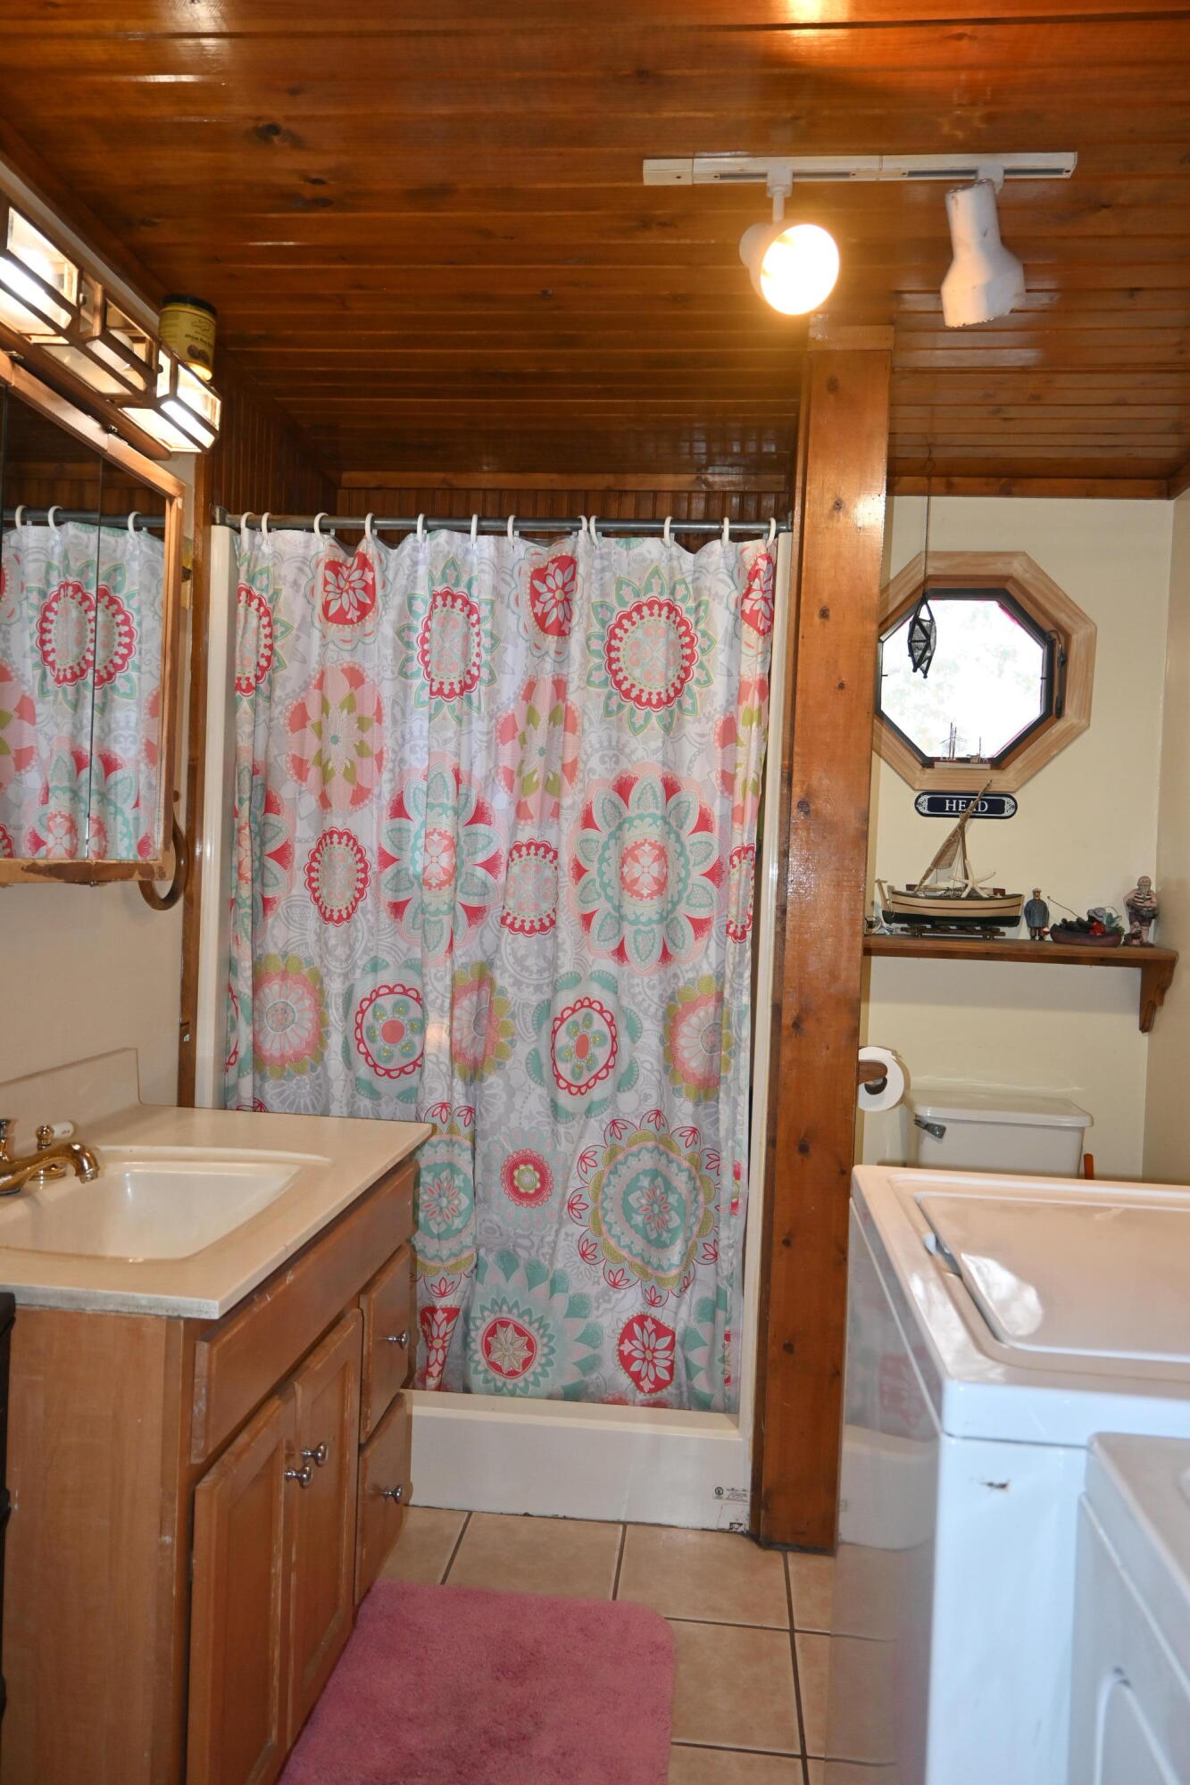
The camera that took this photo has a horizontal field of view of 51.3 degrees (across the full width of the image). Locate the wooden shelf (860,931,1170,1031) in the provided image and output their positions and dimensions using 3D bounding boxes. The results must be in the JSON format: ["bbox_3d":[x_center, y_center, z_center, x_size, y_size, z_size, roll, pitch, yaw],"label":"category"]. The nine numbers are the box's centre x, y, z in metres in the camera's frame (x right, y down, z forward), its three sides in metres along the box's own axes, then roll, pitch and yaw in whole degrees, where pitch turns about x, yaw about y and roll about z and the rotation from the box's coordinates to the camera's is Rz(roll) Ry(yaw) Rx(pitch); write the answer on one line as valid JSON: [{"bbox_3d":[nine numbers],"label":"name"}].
[{"bbox_3d":[0.995,0.235,3.108,0.827,0.225,0.200,2,1,6],"label":"wooden shelf"}]

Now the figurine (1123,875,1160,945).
[{"bbox_3d":[1.353,0.046,3.066,0.080,0.171,0.075,2,1,6],"label":"figurine"}]

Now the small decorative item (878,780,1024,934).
[{"bbox_3d":[0.894,-0.086,3.112,0.359,0.385,0.115,2,1,6],"label":"small decorative item"}]

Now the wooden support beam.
[{"bbox_3d":[0.440,0.109,2.430,0.155,2.330,0.120,2,1,6],"label":"wooden support beam"}]

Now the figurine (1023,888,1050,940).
[{"bbox_3d":[1.103,0.054,3.093,0.062,0.129,0.050,2,1,6],"label":"figurine"}]

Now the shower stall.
[{"bbox_3d":[-0.193,0.244,2.897,1.170,1.990,0.830,2,1,6],"label":"shower stall"}]

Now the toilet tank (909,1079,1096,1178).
[{"bbox_3d":[0.982,0.701,3.074,0.439,0.365,0.210,2,1,6],"label":"toilet tank"}]

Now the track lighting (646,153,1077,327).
[{"bbox_3d":[0.373,-0.931,1.791,0.607,0.245,0.200,2,1,6],"label":"track lighting"}]

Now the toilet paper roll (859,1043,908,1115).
[{"bbox_3d":[0.557,0.372,2.516,0.129,0.129,0.105,2,1,6],"label":"toilet paper roll"}]

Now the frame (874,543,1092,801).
[{"bbox_3d":[0.963,-0.566,3.190,0.613,0.610,0.070,2,1,6],"label":"frame"}]

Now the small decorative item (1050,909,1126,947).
[{"bbox_3d":[1.210,0.086,3.042,0.175,0.094,0.085,2,1,6],"label":"small decorative item"}]

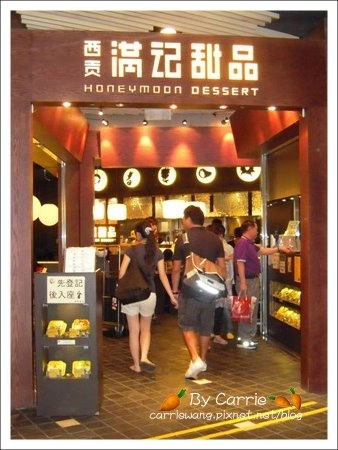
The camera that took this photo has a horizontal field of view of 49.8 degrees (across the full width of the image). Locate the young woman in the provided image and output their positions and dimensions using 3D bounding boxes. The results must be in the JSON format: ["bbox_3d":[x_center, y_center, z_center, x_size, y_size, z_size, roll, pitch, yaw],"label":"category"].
[{"bbox_3d":[-0.224,0.735,3.820,0.580,1.590,0.400,0,0,0],"label":"young woman"}]

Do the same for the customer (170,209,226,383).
[{"bbox_3d":[0.304,0.670,3.750,0.540,1.720,0.450,0,0,-7],"label":"customer"}]

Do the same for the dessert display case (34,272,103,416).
[{"bbox_3d":[-0.825,0.963,3.080,0.500,1.150,0.280,0,0,-2],"label":"dessert display case"}]

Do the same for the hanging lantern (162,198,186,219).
[{"bbox_3d":[0.105,-0.297,6.800,0.450,0.350,0.450,0,0,0],"label":"hanging lantern"}]

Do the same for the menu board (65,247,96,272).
[{"bbox_3d":[-0.727,0.290,3.020,0.250,0.215,0.050,0,0,-3],"label":"menu board"}]

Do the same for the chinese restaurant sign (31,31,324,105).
[{"bbox_3d":[0.120,-1.360,3.260,2.660,0.610,0.150,0,0,-6],"label":"chinese restaurant sign"}]

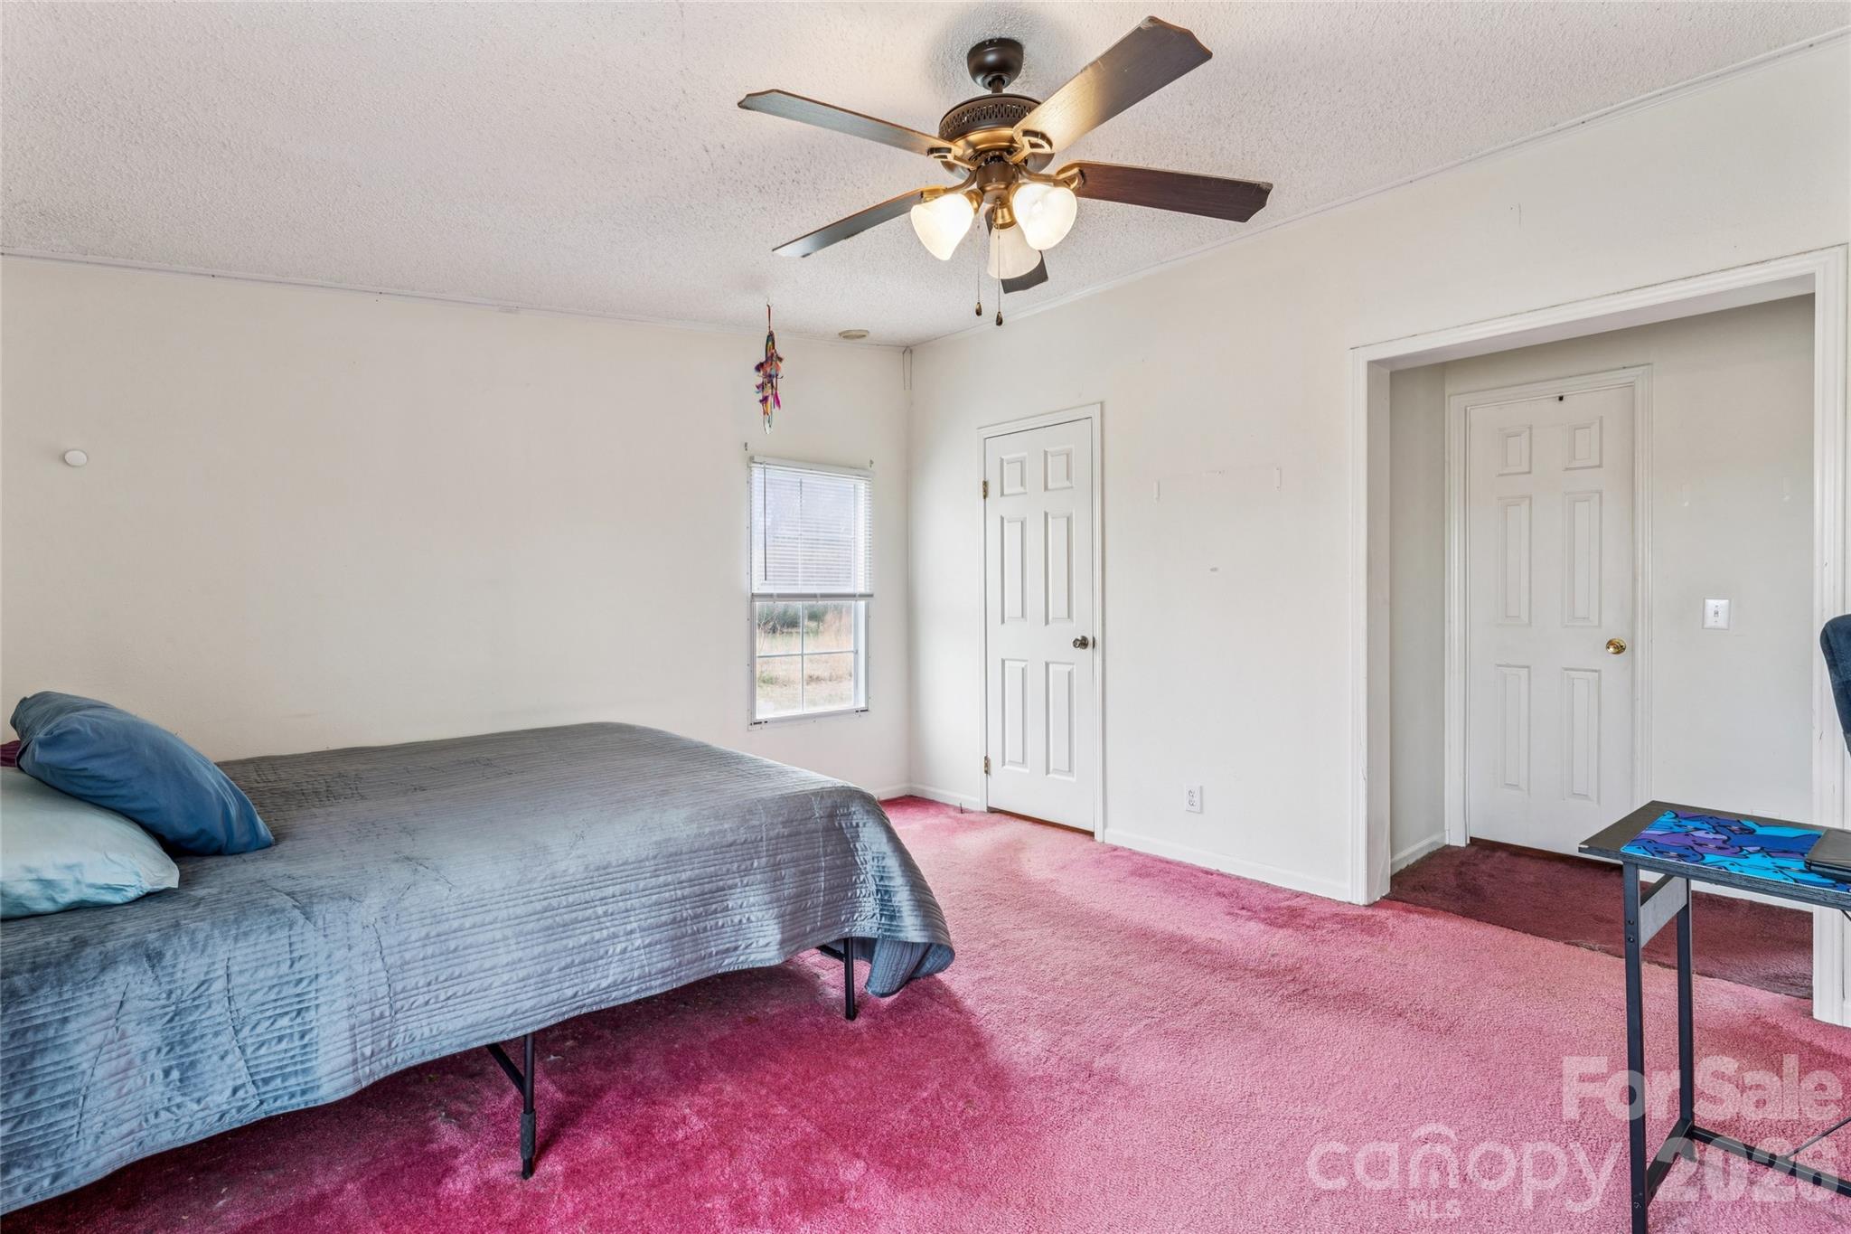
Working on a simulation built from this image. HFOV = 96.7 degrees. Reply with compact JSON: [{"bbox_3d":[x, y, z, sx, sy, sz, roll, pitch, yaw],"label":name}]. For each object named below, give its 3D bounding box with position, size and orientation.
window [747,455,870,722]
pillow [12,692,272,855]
[{"bbox_3d":[-0.623,-0.136,4.505,0.800,1.380,0.100,-1,1,-44],"label":"window"},{"bbox_3d":[-1.658,0.329,1.748,0.600,0.170,0.462,0,-43,46],"label":"pillow"}]

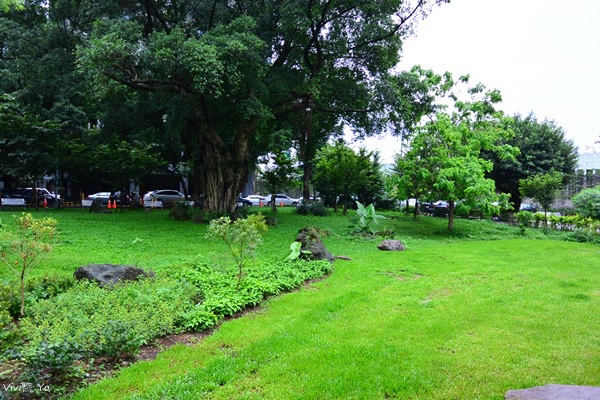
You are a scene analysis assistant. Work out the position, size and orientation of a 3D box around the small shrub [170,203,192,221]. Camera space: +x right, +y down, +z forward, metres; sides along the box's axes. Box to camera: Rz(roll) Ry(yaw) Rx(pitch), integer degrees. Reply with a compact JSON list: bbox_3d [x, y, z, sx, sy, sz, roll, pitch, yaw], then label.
[{"bbox_3d":[-6.188,0.601,23.500,1.149,0.940,1.050,0,1,0],"label":"small shrub"}]

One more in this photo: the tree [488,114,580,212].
[{"bbox_3d":[21.607,-3.407,42.000,9.000,9.500,8.500,2,1,27],"label":"tree"}]

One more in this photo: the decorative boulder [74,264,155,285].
[{"bbox_3d":[-3.009,1.249,7.300,1.298,0.406,0.800,0,1,0],"label":"decorative boulder"}]

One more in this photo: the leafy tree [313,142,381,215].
[{"bbox_3d":[2.997,-1.369,29.000,4.382,4.672,4.200,0,1,0],"label":"leafy tree"}]

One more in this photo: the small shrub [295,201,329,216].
[{"bbox_3d":[0.792,0.586,31.000,2.300,1.100,1.900,2,1,0],"label":"small shrub"}]

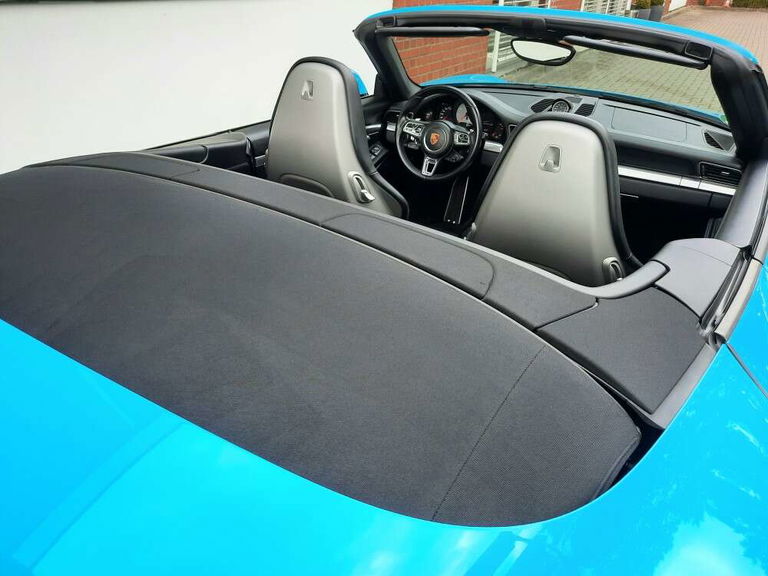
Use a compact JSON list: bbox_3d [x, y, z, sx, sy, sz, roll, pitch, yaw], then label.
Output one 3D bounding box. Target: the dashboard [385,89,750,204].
[{"bbox_3d":[0.699,-0.619,2.257,1.400,0.280,0.460,21,38,29],"label":"dashboard"}]

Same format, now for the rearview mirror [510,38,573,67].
[{"bbox_3d":[0.527,-0.786,1.851,0.050,0.068,0.240,-27,41,-31],"label":"rearview mirror"}]

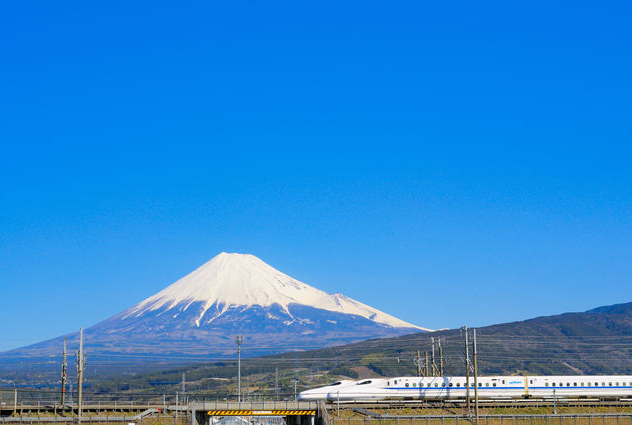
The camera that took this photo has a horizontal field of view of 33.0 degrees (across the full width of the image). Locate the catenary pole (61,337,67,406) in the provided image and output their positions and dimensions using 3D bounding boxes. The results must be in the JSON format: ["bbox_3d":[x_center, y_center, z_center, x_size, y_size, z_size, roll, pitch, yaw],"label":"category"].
[{"bbox_3d":[-35.705,23.097,151.000,0.700,11.000,0.700,1,-11,-6],"label":"catenary pole"}]

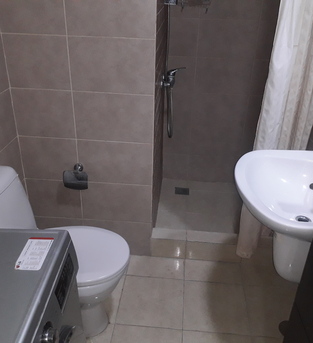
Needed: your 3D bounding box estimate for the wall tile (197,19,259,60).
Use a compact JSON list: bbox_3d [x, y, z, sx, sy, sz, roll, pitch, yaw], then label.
[{"bbox_3d":[0.489,-0.904,2.450,0.405,0.253,0.012,4,28,4],"label":"wall tile"}]

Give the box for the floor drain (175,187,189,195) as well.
[{"bbox_3d":[0.200,0.157,2.795,0.105,0.010,0.105,4,29,4],"label":"floor drain"}]

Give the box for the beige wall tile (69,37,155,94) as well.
[{"bbox_3d":[-0.205,-0.488,1.658,0.399,0.253,0.012,4,28,4],"label":"beige wall tile"}]

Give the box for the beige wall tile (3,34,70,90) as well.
[{"bbox_3d":[-0.558,-0.510,1.681,0.308,0.253,0.012,4,28,4],"label":"beige wall tile"}]

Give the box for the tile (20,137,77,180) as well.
[{"bbox_3d":[-0.574,-0.068,1.924,0.307,0.253,0.010,4,29,4],"label":"tile"}]

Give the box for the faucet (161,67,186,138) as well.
[{"bbox_3d":[0.107,-0.432,2.297,0.148,0.467,0.205,4,28,4],"label":"faucet"}]

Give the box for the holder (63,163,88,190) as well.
[{"bbox_3d":[-0.431,0.025,1.915,0.132,0.138,0.070,4,29,4],"label":"holder"}]

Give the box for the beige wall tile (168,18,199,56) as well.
[{"bbox_3d":[0.177,-0.917,2.440,0.208,0.253,0.010,4,29,4],"label":"beige wall tile"}]

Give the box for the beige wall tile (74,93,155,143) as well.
[{"bbox_3d":[-0.212,-0.266,1.778,0.399,0.253,0.012,4,28,4],"label":"beige wall tile"}]

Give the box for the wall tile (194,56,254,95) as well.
[{"bbox_3d":[0.472,-0.676,2.542,0.398,0.253,0.010,4,29,4],"label":"wall tile"}]

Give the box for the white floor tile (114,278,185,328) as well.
[{"bbox_3d":[-0.021,0.685,1.887,0.329,0.010,0.328,4,29,4],"label":"white floor tile"}]

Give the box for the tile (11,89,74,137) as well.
[{"bbox_3d":[-0.564,-0.288,1.801,0.308,0.253,0.012,4,28,4],"label":"tile"}]

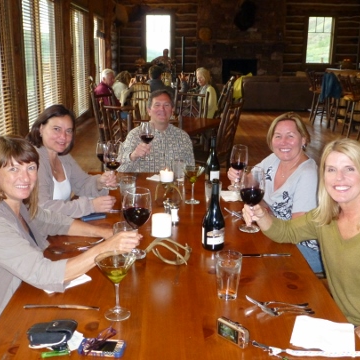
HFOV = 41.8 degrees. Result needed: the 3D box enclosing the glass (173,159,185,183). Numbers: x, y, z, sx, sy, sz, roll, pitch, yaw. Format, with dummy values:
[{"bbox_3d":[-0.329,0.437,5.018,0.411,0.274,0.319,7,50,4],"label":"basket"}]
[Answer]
[{"bbox_3d":[-0.005,-0.035,2.851,0.078,0.146,0.078,0,15,0],"label":"glass"}]

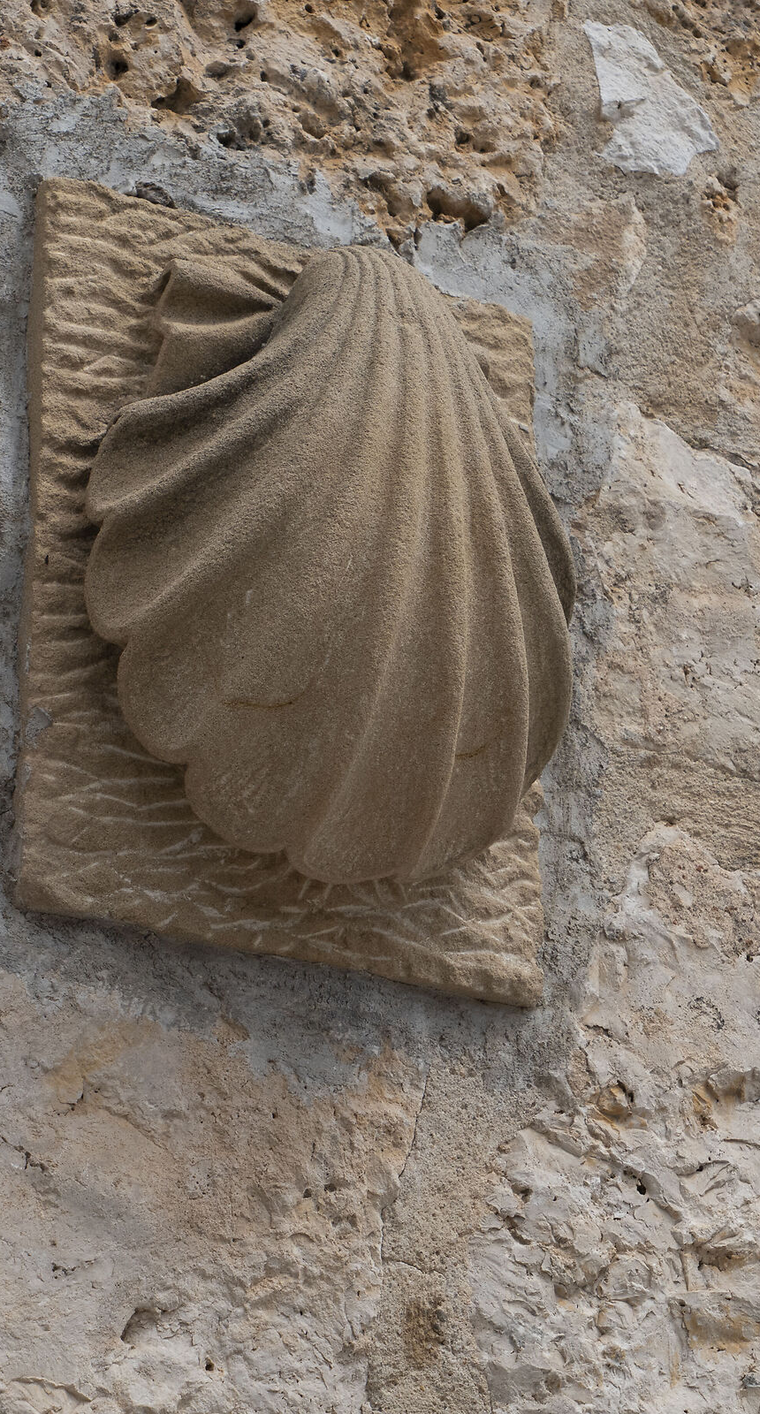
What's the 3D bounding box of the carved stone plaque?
[{"bbox_3d":[-0.030,-0.073,2.249,0.312,0.402,0.100,12,-24,-29],"label":"carved stone plaque"}]

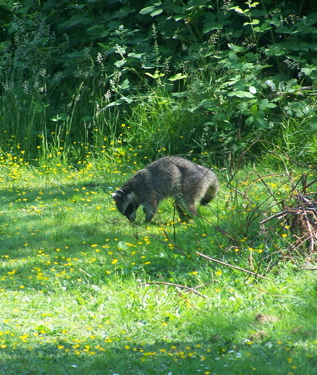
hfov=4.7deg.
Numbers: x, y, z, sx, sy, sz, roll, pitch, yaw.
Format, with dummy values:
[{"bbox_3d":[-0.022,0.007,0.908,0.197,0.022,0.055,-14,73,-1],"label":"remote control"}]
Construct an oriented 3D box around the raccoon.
[{"bbox_3d":[0.035,0.010,19.500,0.540,0.325,0.220,0,6,3],"label":"raccoon"}]

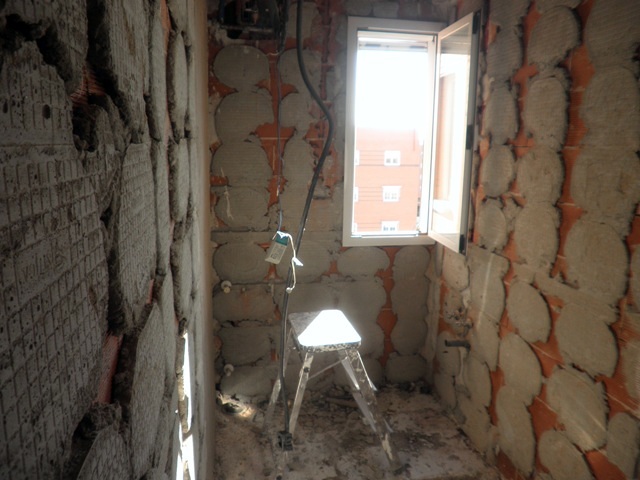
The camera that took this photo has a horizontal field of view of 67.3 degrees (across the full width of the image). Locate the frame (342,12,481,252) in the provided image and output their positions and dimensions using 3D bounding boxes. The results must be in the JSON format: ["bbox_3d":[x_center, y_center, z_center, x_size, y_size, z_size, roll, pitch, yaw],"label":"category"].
[{"bbox_3d":[0.459,-0.539,2.516,0.566,1.245,0.490,-2,11,-10],"label":"frame"}]

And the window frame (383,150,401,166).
[{"bbox_3d":[5.565,-6.291,37.105,1.360,1.200,0.150,-2,11,-10],"label":"window frame"}]

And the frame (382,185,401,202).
[{"bbox_3d":[5.615,-3.610,37.644,1.400,1.250,0.150,-2,11,-10],"label":"frame"}]

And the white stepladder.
[{"bbox_3d":[0.041,0.714,2.368,0.565,0.625,0.465,-2,11,-11],"label":"white stepladder"}]

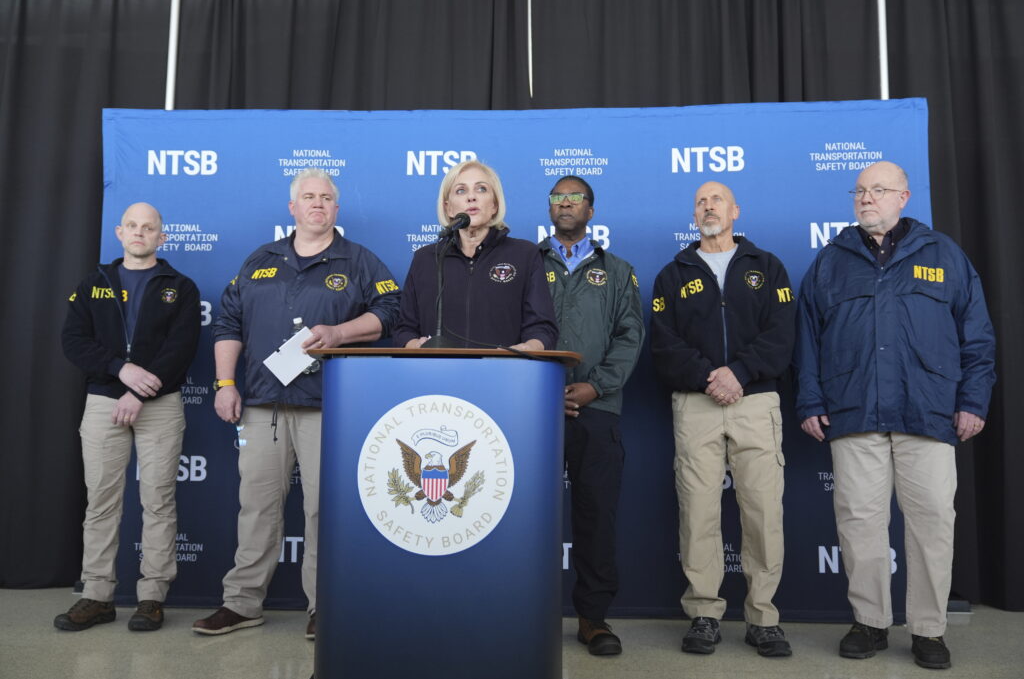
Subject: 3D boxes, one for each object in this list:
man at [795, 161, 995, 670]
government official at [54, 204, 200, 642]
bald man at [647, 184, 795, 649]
[{"bbox_3d":[1.449,0.231,3.223,0.700,1.843,0.430,-2,-5,26],"label":"man"},{"bbox_3d":[-1.596,0.288,3.547,0.560,1.737,0.400,1,-5,-2],"label":"government official"},{"bbox_3d":[0.818,0.264,3.300,0.540,1.781,0.390,0,-5,10],"label":"bald man"}]

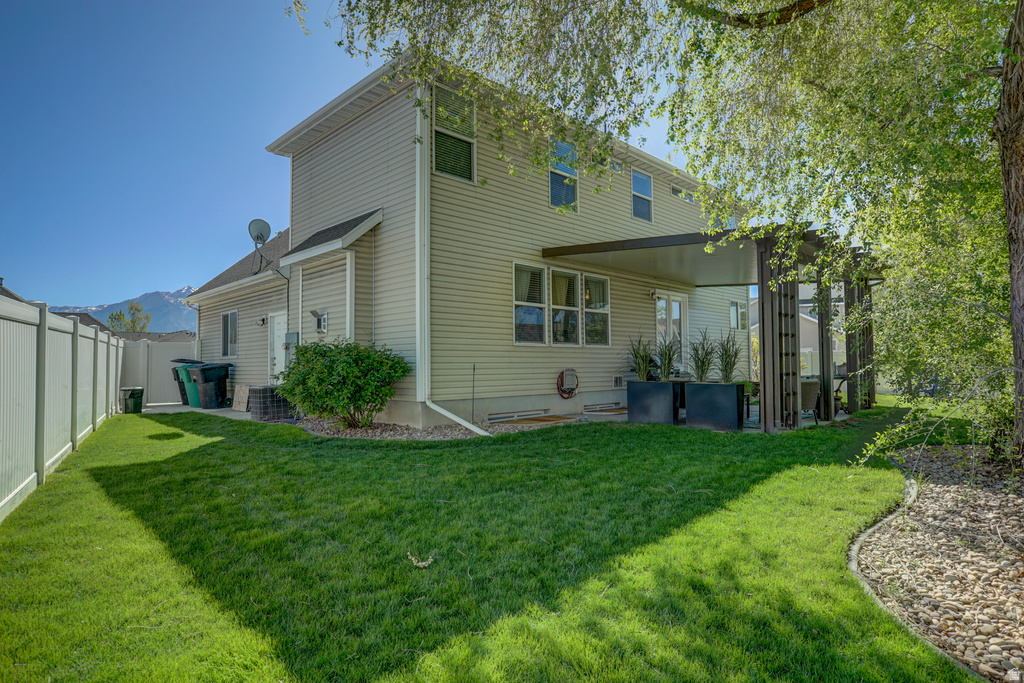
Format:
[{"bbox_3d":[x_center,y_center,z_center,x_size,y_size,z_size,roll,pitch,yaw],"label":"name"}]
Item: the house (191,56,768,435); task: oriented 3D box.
[{"bbox_3d":[-1.071,-1.800,17.620,13.500,7.200,12.400,2,-3,-44],"label":"house"}]

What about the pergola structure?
[{"bbox_3d":[4.599,-0.182,11.639,6.400,3.320,4.950,2,-3,-44],"label":"pergola structure"}]

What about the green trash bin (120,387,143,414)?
[{"bbox_3d":[-8.572,1.334,12.927,0.460,0.630,0.420,2,-3,-44],"label":"green trash bin"}]

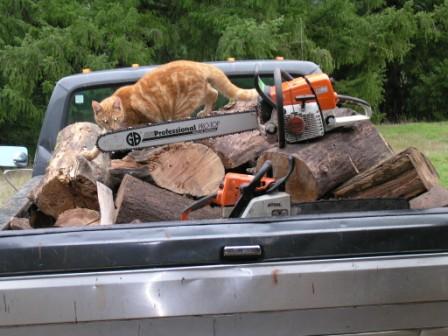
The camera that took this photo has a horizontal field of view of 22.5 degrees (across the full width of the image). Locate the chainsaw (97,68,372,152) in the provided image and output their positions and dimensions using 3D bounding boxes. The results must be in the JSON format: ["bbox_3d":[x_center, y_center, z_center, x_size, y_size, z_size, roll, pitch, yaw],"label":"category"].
[{"bbox_3d":[0.049,-0.219,4.550,1.123,0.310,0.260,-8,3,-5],"label":"chainsaw"}]

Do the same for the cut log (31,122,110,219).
[{"bbox_3d":[-0.596,0.005,4.485,0.260,0.200,0.504,-2,21,0],"label":"cut log"}]

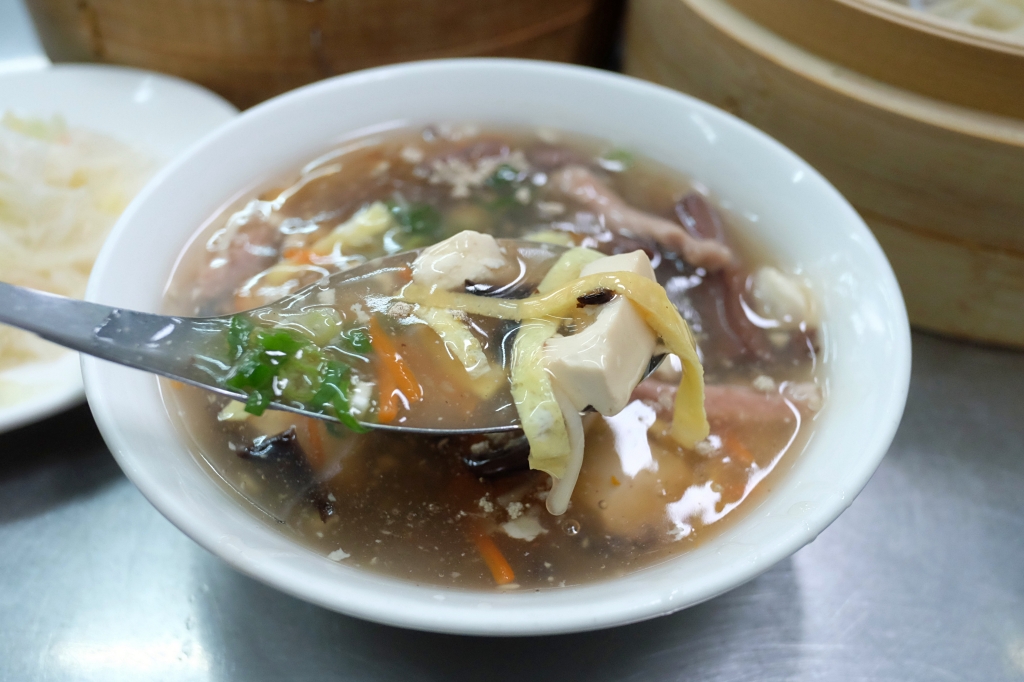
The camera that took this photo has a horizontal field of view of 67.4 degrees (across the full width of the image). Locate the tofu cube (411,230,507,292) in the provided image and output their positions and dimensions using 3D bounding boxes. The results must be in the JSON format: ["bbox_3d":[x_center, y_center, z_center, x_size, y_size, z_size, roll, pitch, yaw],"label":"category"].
[{"bbox_3d":[-0.010,-0.013,0.136,0.017,0.011,0.013,-7,46,-8],"label":"tofu cube"}]

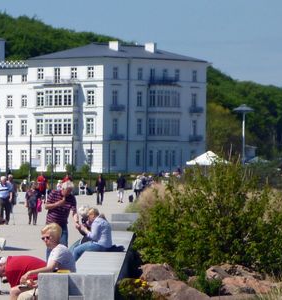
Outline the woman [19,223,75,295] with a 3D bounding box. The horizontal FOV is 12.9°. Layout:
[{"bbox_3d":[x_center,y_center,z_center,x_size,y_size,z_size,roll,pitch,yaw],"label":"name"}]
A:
[{"bbox_3d":[-1.087,1.442,14.200,0.720,1.200,0.500,0,-1,-16],"label":"woman"}]

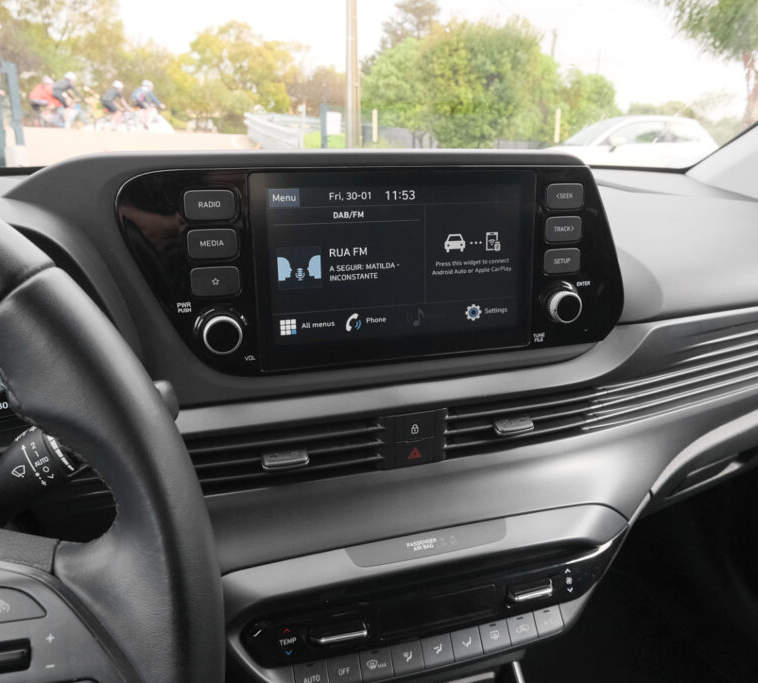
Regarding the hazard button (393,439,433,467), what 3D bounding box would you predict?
[{"bbox_3d":[0.024,0.077,0.466,0.029,0.019,0.012,-5,12,-18],"label":"hazard button"}]

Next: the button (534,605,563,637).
[{"bbox_3d":[0.122,0.203,0.477,0.021,0.017,0.010,-5,-14,-18],"label":"button"}]

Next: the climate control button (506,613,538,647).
[{"bbox_3d":[0.102,0.206,0.470,0.021,0.018,0.010,-5,-14,-18],"label":"climate control button"}]

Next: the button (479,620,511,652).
[{"bbox_3d":[0.081,0.209,0.464,0.021,0.018,0.010,-5,-14,-18],"label":"button"}]

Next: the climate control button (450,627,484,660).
[{"bbox_3d":[0.060,0.211,0.457,0.021,0.018,0.010,-5,-14,-18],"label":"climate control button"}]

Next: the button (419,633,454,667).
[{"bbox_3d":[0.039,0.212,0.450,0.021,0.018,0.010,-5,-14,-18],"label":"button"}]

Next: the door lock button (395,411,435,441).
[{"bbox_3d":[0.024,0.058,0.462,0.029,0.021,0.012,-5,12,-18],"label":"door lock button"}]

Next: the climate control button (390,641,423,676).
[{"bbox_3d":[0.018,0.214,0.444,0.021,0.018,0.010,-5,-14,-18],"label":"climate control button"}]

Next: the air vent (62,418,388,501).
[{"bbox_3d":[-0.098,0.075,0.439,0.204,0.043,0.035,-5,12,-18],"label":"air vent"}]

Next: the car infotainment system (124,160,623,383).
[{"bbox_3d":[0.013,-0.055,0.459,0.359,0.140,0.060,-5,15,-18],"label":"car infotainment system"}]

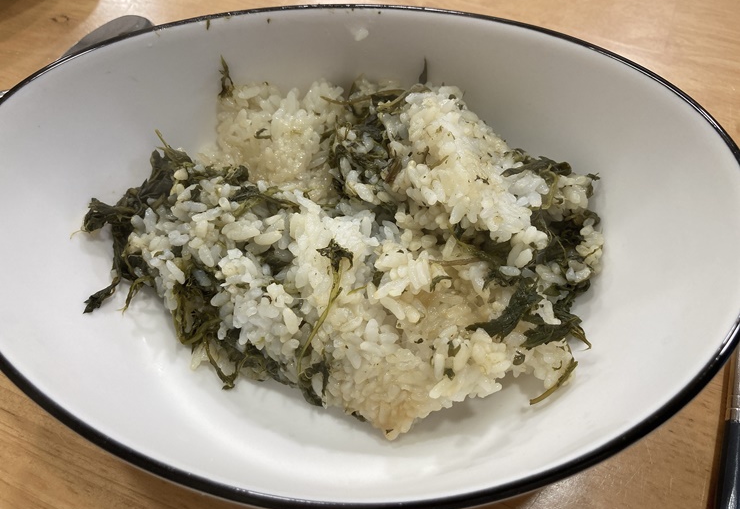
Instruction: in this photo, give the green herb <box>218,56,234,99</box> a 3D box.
[{"bbox_3d":[-0.059,-0.073,0.247,0.007,0.018,0.005,-7,26,-6],"label":"green herb"}]

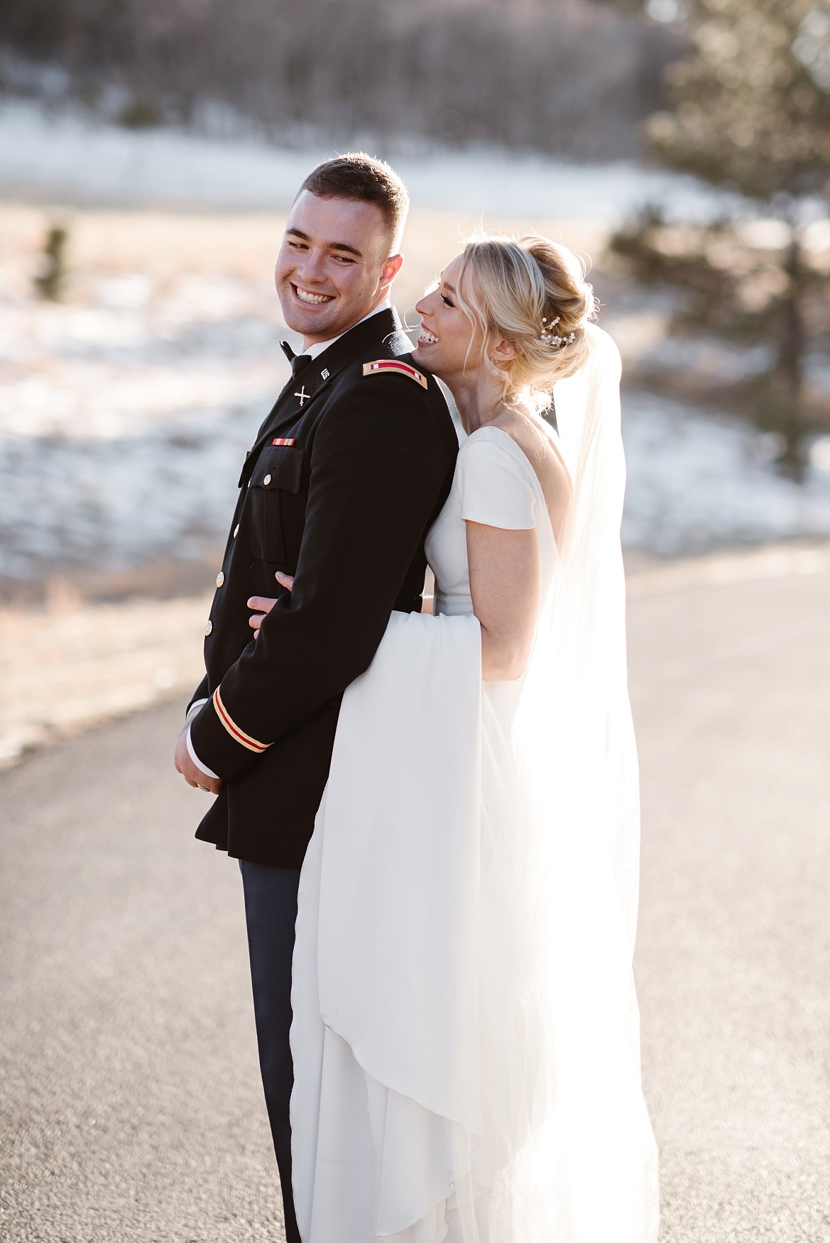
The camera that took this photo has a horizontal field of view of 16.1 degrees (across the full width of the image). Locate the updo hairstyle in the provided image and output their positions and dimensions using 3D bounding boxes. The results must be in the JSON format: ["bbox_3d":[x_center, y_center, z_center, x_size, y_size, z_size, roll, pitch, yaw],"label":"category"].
[{"bbox_3d":[0.151,-0.409,4.020,0.195,0.235,0.190,9,5,-2],"label":"updo hairstyle"}]

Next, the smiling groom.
[{"bbox_3d":[-0.147,0.266,4.130,0.410,1.830,0.530,-2,5,-22],"label":"smiling groom"}]

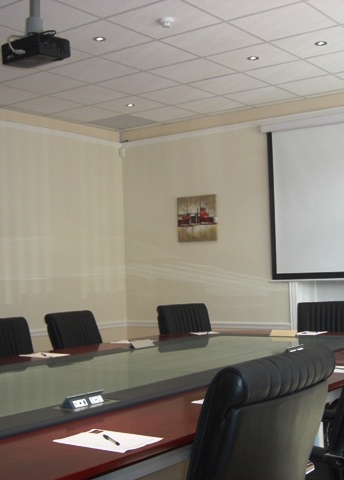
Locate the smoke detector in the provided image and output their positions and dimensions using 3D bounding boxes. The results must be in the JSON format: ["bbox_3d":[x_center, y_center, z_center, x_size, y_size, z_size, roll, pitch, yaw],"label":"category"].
[{"bbox_3d":[-0.037,-1.478,4.768,0.103,0.053,0.103,-2,-2,0],"label":"smoke detector"}]

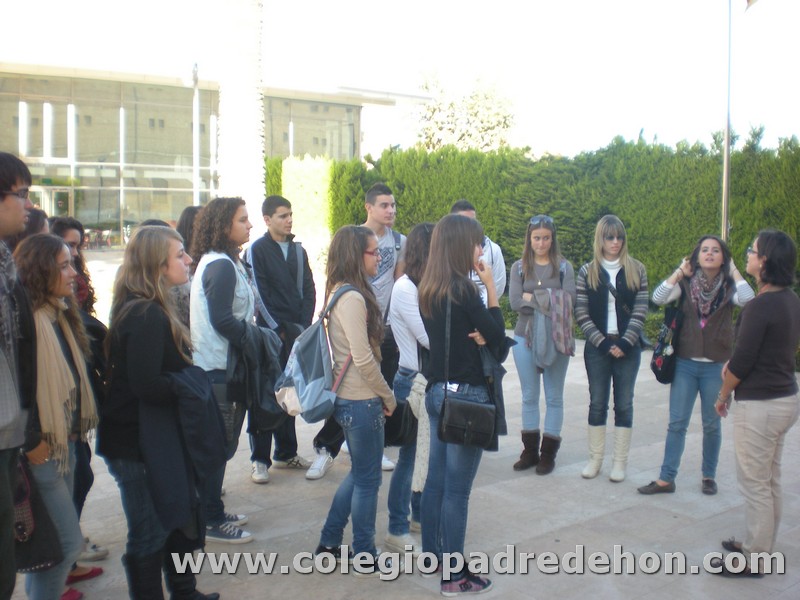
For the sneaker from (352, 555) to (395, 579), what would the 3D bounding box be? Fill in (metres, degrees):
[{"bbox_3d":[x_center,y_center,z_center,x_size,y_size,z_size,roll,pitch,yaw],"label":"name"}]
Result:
[{"bbox_3d":[-0.109,1.210,4.070,0.255,0.100,0.095,-1,5,-16],"label":"sneaker"}]

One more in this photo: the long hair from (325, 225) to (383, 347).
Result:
[{"bbox_3d":[-0.212,-0.061,4.003,0.260,0.560,0.250,-1,6,-15],"label":"long hair"}]

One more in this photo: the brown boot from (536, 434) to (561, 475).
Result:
[{"bbox_3d":[0.973,0.989,5.739,0.120,0.230,0.270,3,6,23],"label":"brown boot"}]

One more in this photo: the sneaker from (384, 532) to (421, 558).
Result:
[{"bbox_3d":[0.040,1.187,4.330,0.255,0.100,0.095,4,7,36],"label":"sneaker"}]

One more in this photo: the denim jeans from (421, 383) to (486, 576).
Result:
[{"bbox_3d":[0.239,0.802,3.896,0.280,0.880,0.340,-3,6,-33],"label":"denim jeans"}]

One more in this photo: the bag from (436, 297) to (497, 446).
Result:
[{"bbox_3d":[0.282,0.299,3.720,0.250,0.640,0.150,0,5,-3],"label":"bag"}]

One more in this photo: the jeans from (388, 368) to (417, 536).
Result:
[{"bbox_3d":[0.058,0.756,4.413,0.270,0.830,0.330,1,5,12],"label":"jeans"}]

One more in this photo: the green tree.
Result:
[{"bbox_3d":[1.883,-3.538,25.788,2.900,5.700,2.800,0,5,0],"label":"green tree"}]

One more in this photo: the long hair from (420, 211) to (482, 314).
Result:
[{"bbox_3d":[0.218,-0.149,3.800,0.250,0.440,0.240,-2,6,-24],"label":"long hair"}]

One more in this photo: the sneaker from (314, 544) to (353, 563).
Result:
[{"bbox_3d":[-0.284,1.195,4.210,0.255,0.100,0.095,2,5,12],"label":"sneaker"}]

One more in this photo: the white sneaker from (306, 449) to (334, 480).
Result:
[{"bbox_3d":[-0.503,1.034,5.554,0.105,0.115,0.290,3,5,23],"label":"white sneaker"}]

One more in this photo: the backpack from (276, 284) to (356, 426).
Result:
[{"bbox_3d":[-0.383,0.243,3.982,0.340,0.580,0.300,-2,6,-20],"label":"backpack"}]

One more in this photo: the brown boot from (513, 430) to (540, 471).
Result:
[{"bbox_3d":[0.830,0.965,5.743,0.115,0.240,0.255,4,6,33],"label":"brown boot"}]

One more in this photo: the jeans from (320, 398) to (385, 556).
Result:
[{"bbox_3d":[-0.221,0.820,4.090,0.310,0.785,0.320,0,5,-8],"label":"jeans"}]

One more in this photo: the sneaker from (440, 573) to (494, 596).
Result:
[{"bbox_3d":[0.283,1.231,3.875,0.260,0.105,0.097,-2,6,-24],"label":"sneaker"}]

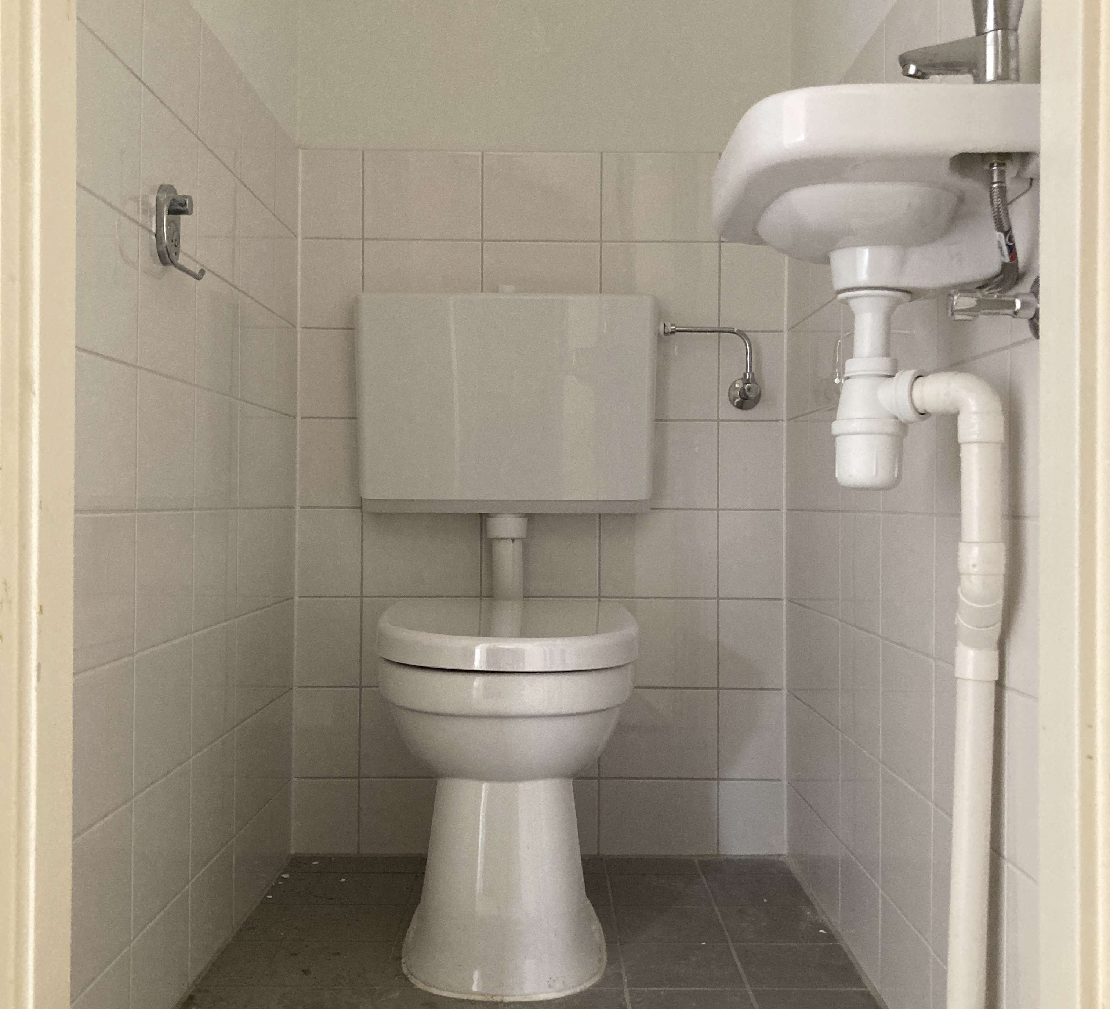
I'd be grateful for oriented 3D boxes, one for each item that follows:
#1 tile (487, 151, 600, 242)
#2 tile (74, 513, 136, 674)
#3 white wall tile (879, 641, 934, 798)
[{"bbox_3d":[-0.021,-0.519,2.021,0.198,0.148,0.010,0,0,0],"label":"tile"},{"bbox_3d":[-0.445,0.082,1.159,0.010,0.148,0.202,0,0,0],"label":"tile"},{"bbox_3d":[0.396,0.236,1.339,0.010,0.148,0.197,0,0,0],"label":"white wall tile"}]

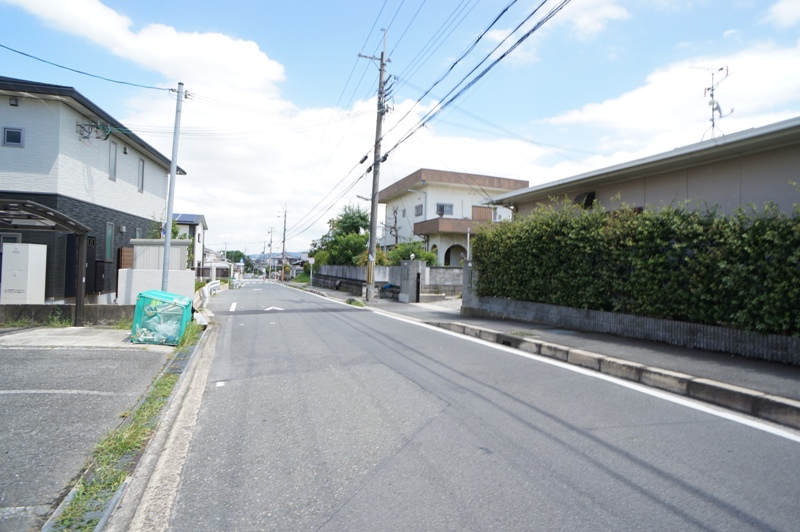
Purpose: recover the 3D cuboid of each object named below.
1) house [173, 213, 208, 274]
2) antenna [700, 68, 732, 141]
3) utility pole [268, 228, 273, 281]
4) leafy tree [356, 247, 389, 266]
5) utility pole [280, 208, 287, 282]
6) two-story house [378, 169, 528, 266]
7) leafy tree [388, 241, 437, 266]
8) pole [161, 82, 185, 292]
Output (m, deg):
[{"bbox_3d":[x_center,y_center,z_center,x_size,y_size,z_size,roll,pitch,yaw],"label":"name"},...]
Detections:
[{"bbox_3d":[-24.899,-1.885,55.927,8.000,7.300,10.200,2,0,-16],"label":"house"},{"bbox_3d":[8.434,-4.330,14.200,0.800,1.900,0.600,2,0,30],"label":"antenna"},{"bbox_3d":[-24.730,-2.393,102.000,0.400,10.400,0.400,2,0,-15],"label":"utility pole"},{"bbox_3d":[-1.631,0.029,30.500,1.900,2.200,2.000,2,0,-17],"label":"leafy tree"},{"bbox_3d":[-16.284,-2.885,75.000,0.400,10.500,0.400,2,0,-15],"label":"utility pole"},{"bbox_3d":[3.178,-1.856,34.019,6.800,6.700,12.200,2,0,-15],"label":"two-story house"},{"bbox_3d":[0.633,-0.076,27.000,2.100,2.400,2.500,2,0,-17],"label":"leafy tree"},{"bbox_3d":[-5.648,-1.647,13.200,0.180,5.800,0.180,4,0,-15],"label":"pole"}]

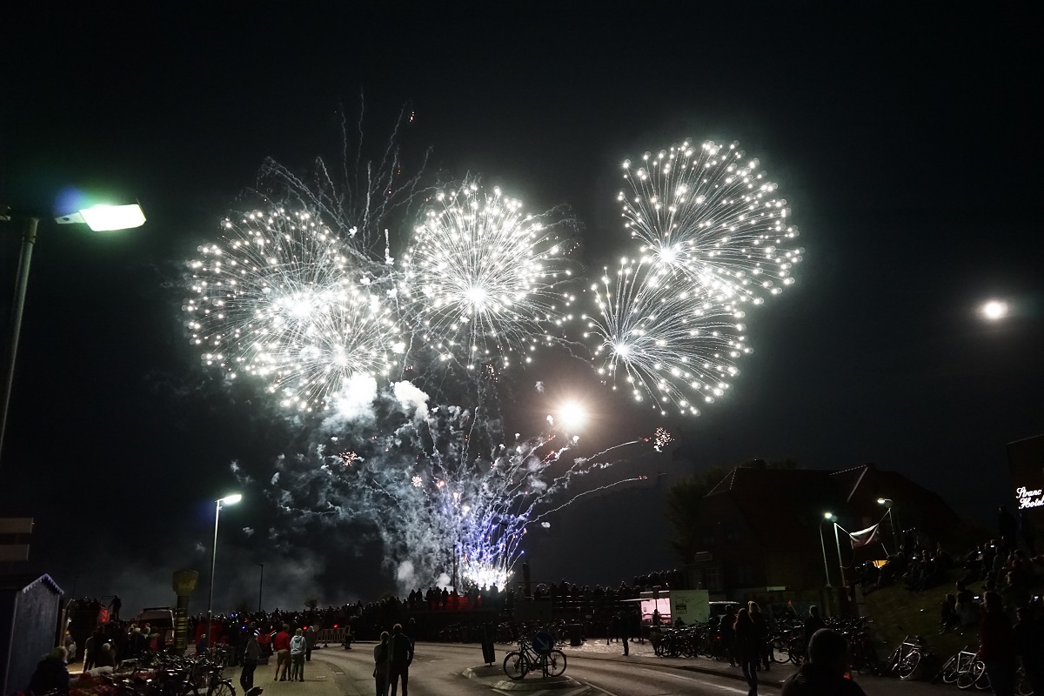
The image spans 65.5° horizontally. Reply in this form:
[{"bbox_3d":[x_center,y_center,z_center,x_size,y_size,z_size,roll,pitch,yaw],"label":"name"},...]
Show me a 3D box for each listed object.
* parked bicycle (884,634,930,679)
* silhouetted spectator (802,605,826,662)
[{"bbox_3d":[8.732,6.997,18.500,0.600,1.050,1.750,30,-15,10],"label":"parked bicycle"},{"bbox_3d":[8.564,8.320,23.500,0.500,1.630,0.360,1,-18,-8],"label":"silhouetted spectator"}]

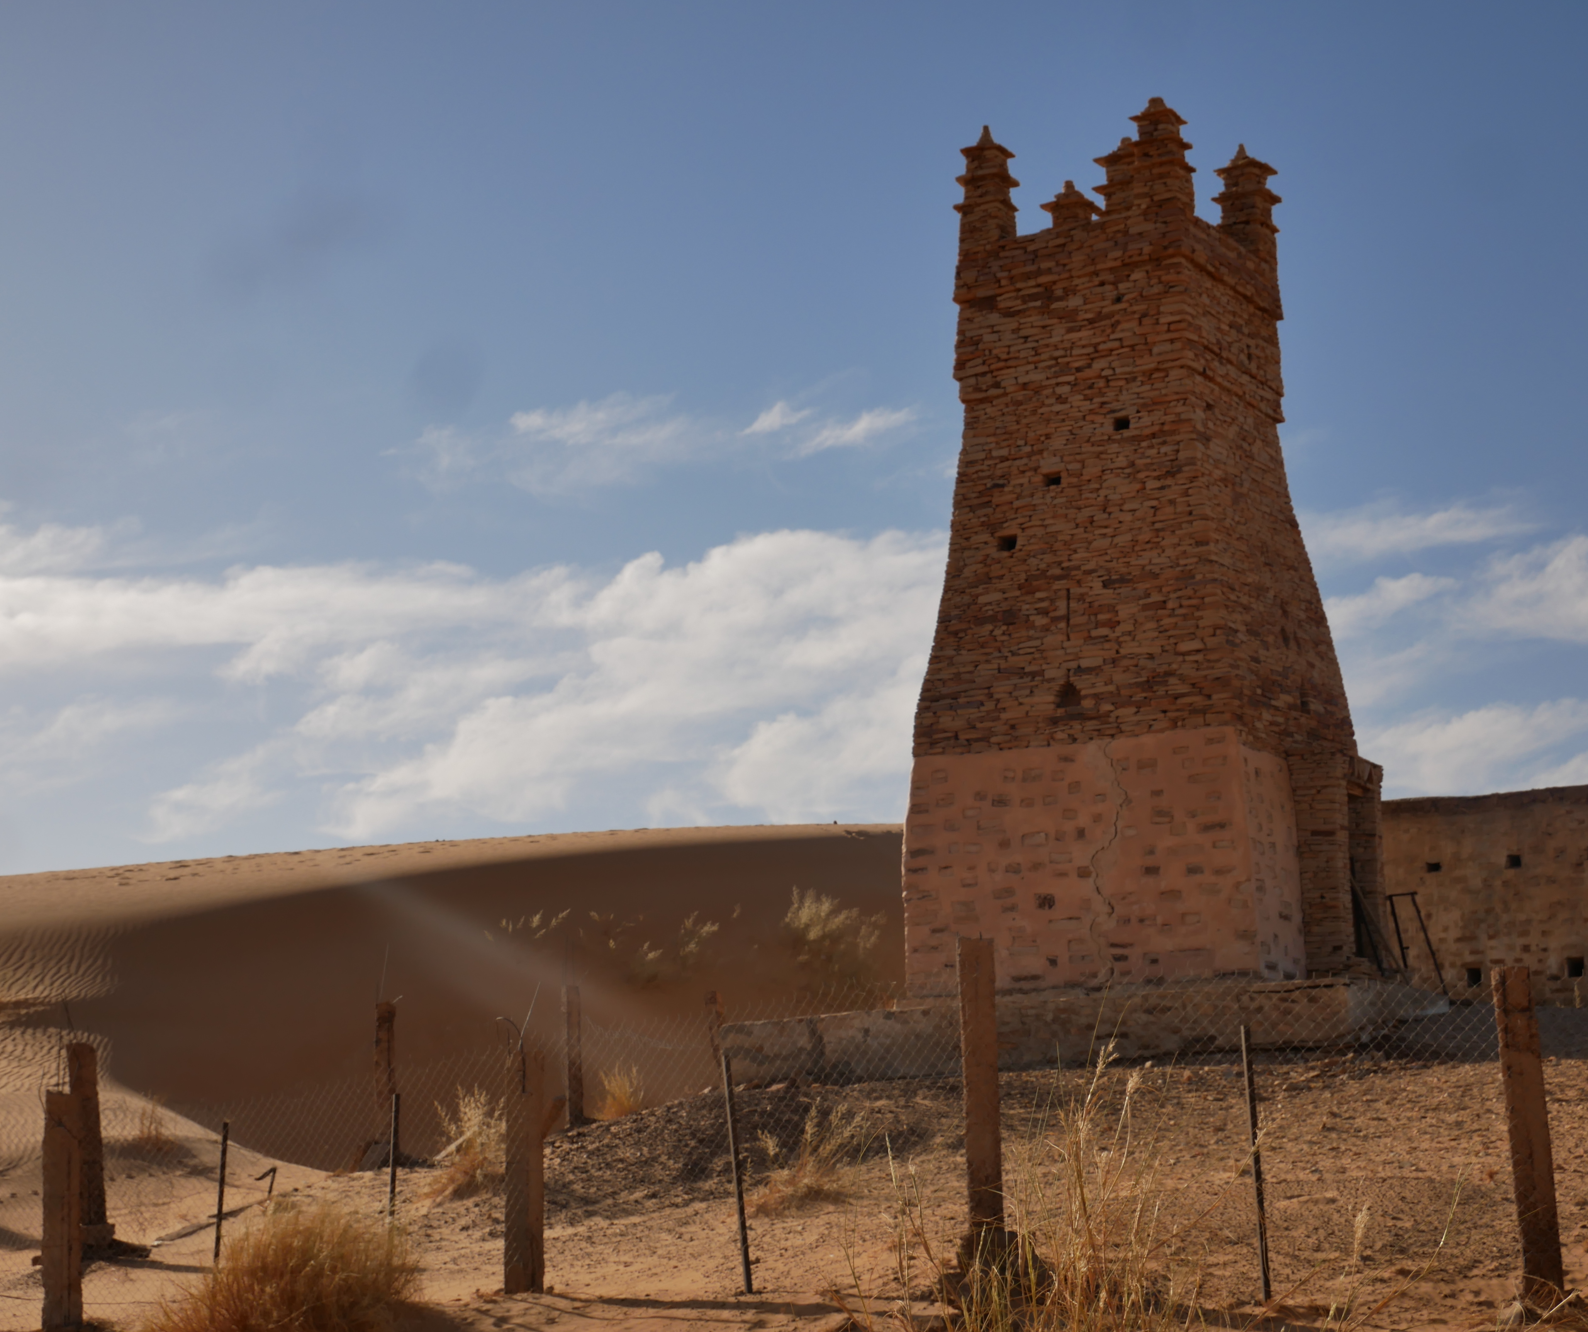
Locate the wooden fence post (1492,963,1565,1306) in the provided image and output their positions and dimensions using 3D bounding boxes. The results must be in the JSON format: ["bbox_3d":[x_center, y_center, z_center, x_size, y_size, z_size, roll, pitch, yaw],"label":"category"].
[{"bbox_3d":[3.293,2.099,12.411,0.145,1.486,0.145,-3,-9,-5],"label":"wooden fence post"}]

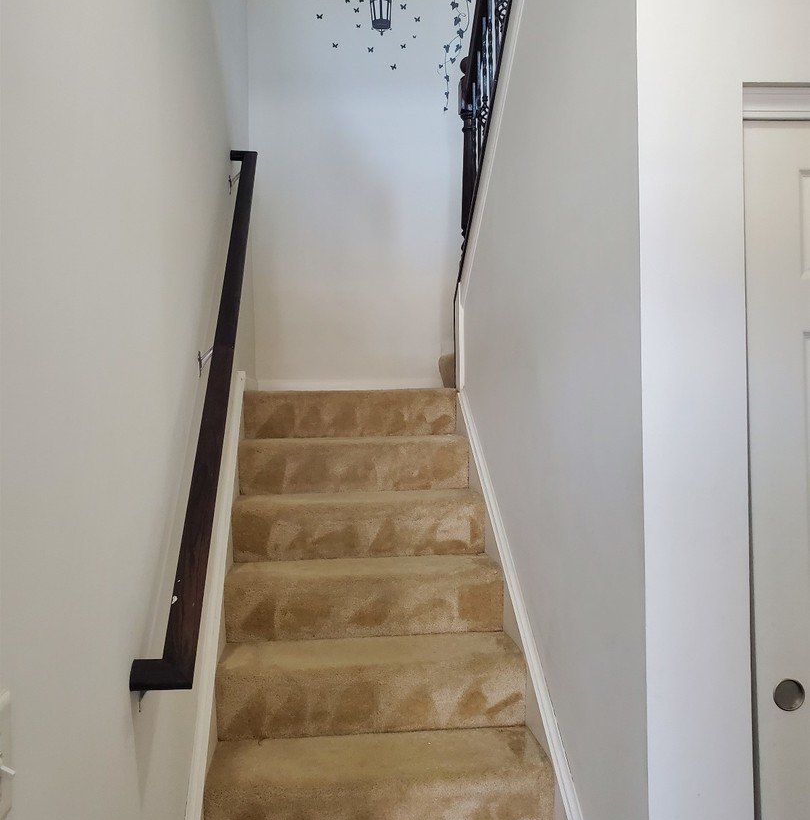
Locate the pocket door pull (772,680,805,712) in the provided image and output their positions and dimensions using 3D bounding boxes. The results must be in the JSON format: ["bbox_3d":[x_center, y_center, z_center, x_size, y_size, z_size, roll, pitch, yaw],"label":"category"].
[{"bbox_3d":[0.713,0.529,1.507,0.058,0.058,0.012,-1,0,-3],"label":"pocket door pull"}]

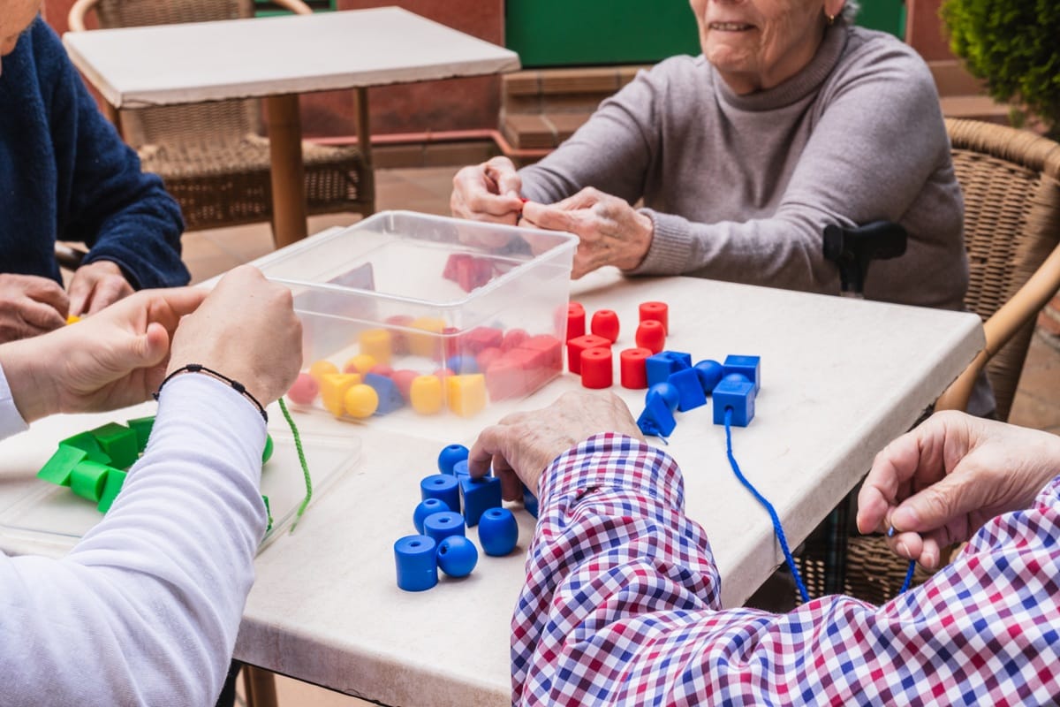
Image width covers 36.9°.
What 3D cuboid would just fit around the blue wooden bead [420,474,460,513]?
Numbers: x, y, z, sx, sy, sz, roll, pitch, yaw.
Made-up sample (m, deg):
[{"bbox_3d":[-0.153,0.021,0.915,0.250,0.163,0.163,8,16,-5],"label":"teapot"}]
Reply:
[{"bbox_3d":[-0.065,0.107,1.164,0.028,0.028,0.028,-2,19,0],"label":"blue wooden bead"}]

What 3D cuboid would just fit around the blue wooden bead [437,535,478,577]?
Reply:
[{"bbox_3d":[-0.044,0.124,0.974,0.026,0.025,0.026,-2,20,0],"label":"blue wooden bead"}]

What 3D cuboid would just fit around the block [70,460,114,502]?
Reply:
[{"bbox_3d":[-0.328,0.098,1.210,0.028,0.028,0.028,11,23,32],"label":"block"}]

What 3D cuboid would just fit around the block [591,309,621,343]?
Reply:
[{"bbox_3d":[0.072,-0.025,1.524,0.028,0.028,0.028,-2,19,0],"label":"block"}]

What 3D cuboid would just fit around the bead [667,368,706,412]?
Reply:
[{"bbox_3d":[0.118,0.027,1.232,0.026,0.026,0.029,-17,25,-36],"label":"bead"}]

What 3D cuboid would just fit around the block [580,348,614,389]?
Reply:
[{"bbox_3d":[0.054,0.012,1.280,0.026,0.026,0.026,-2,20,0],"label":"block"}]

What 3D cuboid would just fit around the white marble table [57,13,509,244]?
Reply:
[{"bbox_3d":[-0.471,-0.241,3.150,0.708,0.740,0.765,-9,21,-20],"label":"white marble table"}]

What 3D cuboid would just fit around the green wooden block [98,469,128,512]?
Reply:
[{"bbox_3d":[-0.304,0.102,1.194,0.028,0.029,0.034,11,24,34],"label":"green wooden block"}]

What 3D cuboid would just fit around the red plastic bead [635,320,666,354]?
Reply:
[{"bbox_3d":[0.113,-0.015,1.490,0.028,0.028,0.028,-2,19,0],"label":"red plastic bead"}]

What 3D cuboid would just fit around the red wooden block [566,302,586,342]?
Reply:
[{"bbox_3d":[0.040,-0.026,1.530,0.028,0.028,0.028,-2,19,0],"label":"red wooden block"}]

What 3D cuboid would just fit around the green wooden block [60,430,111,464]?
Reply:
[{"bbox_3d":[-0.322,0.079,1.142,0.029,0.025,0.026,48,40,16],"label":"green wooden block"}]

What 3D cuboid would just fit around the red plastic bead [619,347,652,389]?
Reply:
[{"bbox_3d":[0.095,0.014,1.411,0.028,0.028,0.028,-2,19,0],"label":"red plastic bead"}]

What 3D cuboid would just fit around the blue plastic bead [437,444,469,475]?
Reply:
[{"bbox_3d":[-0.052,0.076,1.111,0.026,0.025,0.026,-2,20,0],"label":"blue plastic bead"}]

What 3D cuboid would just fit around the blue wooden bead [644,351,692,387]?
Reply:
[{"bbox_3d":[0.111,0.015,1.269,0.025,0.025,0.025,15,26,39],"label":"blue wooden bead"}]

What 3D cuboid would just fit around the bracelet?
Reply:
[{"bbox_3d":[-0.179,0.031,0.890,0.066,0.048,0.012,13,20,-2],"label":"bracelet"}]

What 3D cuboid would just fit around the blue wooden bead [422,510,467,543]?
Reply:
[{"bbox_3d":[-0.053,0.117,0.996,0.026,0.025,0.026,-2,20,0],"label":"blue wooden bead"}]

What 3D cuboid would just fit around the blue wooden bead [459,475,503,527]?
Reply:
[{"bbox_3d":[-0.042,0.106,1.165,0.034,0.028,0.029,-19,26,-40],"label":"blue wooden bead"}]

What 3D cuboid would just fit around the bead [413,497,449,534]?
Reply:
[{"bbox_3d":[-0.069,0.118,1.135,0.028,0.028,0.028,-2,19,0],"label":"bead"}]

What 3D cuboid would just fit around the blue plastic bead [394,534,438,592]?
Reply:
[{"bbox_3d":[-0.069,0.128,0.967,0.026,0.025,0.026,-2,20,0],"label":"blue plastic bead"}]

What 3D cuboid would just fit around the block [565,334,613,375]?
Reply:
[{"bbox_3d":[0.054,0.003,1.447,0.028,0.028,0.028,-17,24,-36],"label":"block"}]

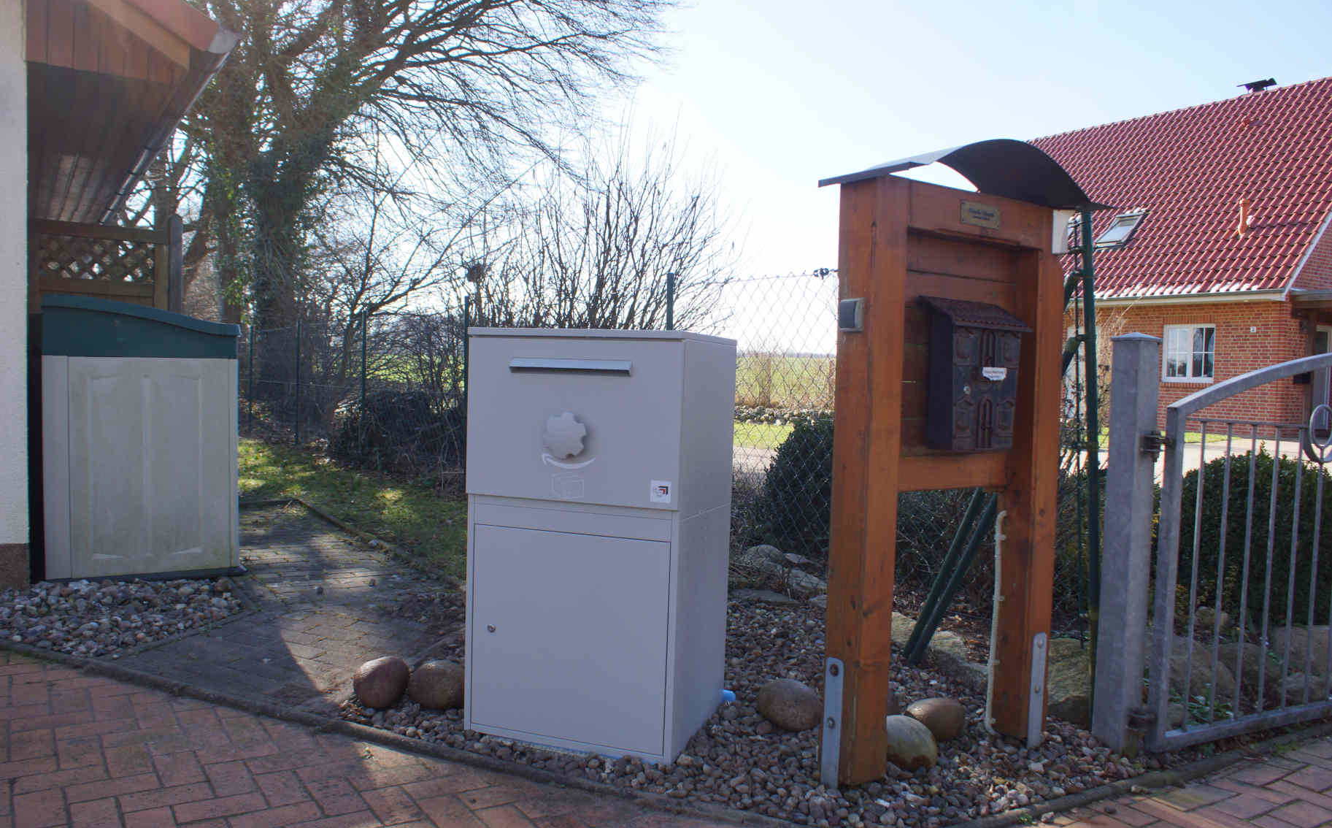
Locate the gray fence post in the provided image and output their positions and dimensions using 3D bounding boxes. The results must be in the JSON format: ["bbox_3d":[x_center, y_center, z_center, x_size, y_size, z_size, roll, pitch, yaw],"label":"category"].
[{"bbox_3d":[1.356,0.376,2.939,0.092,1.225,0.092,0,3,-26],"label":"gray fence post"}]

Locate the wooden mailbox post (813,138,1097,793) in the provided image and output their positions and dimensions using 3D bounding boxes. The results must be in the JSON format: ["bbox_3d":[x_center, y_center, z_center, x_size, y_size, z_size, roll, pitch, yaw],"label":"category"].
[{"bbox_3d":[0.840,0.129,2.801,0.922,1.712,0.304,0,3,-37],"label":"wooden mailbox post"}]

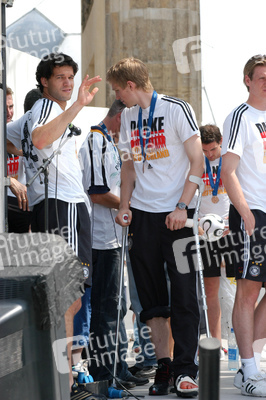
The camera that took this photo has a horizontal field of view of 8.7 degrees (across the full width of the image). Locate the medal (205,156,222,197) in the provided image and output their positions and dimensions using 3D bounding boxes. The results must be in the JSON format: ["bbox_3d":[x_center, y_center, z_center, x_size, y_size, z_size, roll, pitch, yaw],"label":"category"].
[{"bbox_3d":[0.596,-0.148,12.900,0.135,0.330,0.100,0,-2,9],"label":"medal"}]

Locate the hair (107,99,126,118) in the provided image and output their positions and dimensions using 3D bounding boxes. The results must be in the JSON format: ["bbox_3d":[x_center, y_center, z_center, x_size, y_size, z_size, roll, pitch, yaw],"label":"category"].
[{"bbox_3d":[-0.082,-0.559,10.600,0.200,0.170,0.165,23,-9,-16],"label":"hair"}]

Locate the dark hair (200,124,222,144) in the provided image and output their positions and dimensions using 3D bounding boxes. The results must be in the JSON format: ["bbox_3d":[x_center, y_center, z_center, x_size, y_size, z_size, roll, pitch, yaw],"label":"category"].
[{"bbox_3d":[0.588,-0.483,13.050,0.175,0.170,0.200,0,16,14],"label":"dark hair"}]

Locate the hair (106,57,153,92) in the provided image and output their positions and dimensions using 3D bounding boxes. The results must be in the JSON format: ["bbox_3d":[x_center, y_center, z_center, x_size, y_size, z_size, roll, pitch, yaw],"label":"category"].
[{"bbox_3d":[-0.021,-0.695,9.850,0.235,0.210,0.185,-18,3,-14],"label":"hair"}]

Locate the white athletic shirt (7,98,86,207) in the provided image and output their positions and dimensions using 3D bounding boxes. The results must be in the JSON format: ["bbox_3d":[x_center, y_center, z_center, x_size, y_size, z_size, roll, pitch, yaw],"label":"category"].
[{"bbox_3d":[-0.474,-0.249,9.550,0.320,0.610,0.500,1,-3,-21],"label":"white athletic shirt"}]

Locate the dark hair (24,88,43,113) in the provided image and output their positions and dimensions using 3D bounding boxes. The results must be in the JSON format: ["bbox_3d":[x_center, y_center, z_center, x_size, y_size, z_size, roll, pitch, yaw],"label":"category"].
[{"bbox_3d":[-0.592,-0.604,10.800,0.170,0.190,0.200,0,-2,14],"label":"dark hair"}]

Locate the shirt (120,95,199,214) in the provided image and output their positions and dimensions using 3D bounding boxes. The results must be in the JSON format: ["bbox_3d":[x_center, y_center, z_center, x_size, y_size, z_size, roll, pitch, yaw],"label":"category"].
[{"bbox_3d":[0.150,-0.263,9.850,0.480,0.660,0.290,-1,-3,25],"label":"shirt"}]

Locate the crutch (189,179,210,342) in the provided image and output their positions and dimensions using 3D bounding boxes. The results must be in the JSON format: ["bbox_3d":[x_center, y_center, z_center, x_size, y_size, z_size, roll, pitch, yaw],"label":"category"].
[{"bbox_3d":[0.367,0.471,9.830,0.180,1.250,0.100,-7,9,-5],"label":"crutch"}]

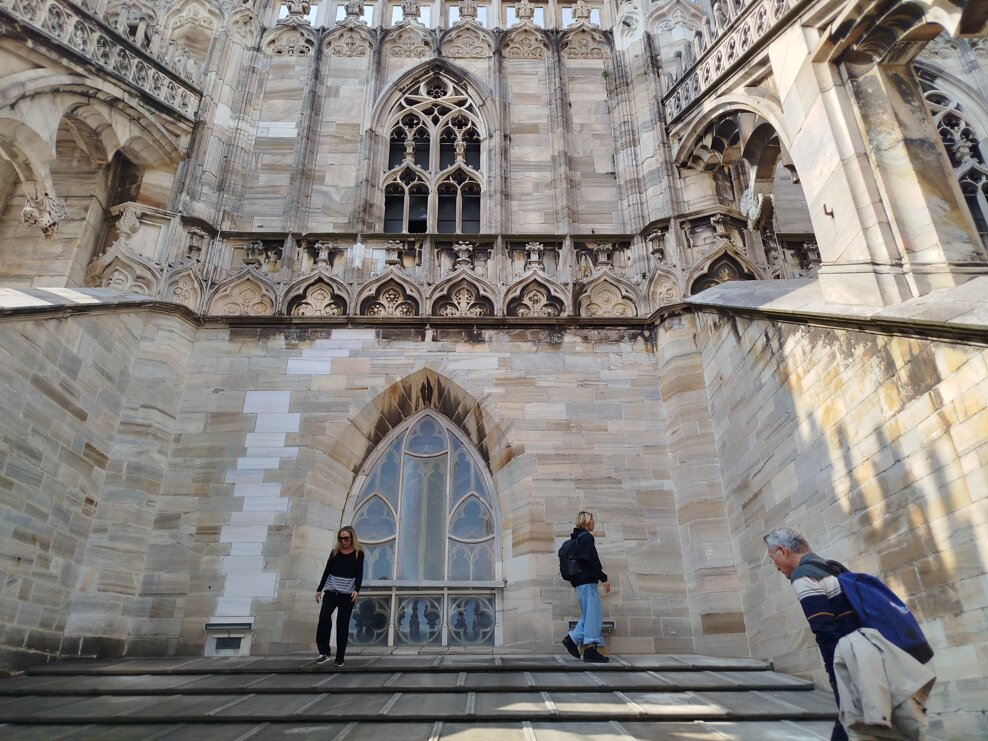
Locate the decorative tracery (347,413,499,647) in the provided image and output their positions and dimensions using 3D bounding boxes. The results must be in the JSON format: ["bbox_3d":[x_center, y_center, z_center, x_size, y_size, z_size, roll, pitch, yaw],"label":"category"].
[{"bbox_3d":[-0.985,2.107,9.677,2.160,3.310,0.220,0,-26,-1],"label":"decorative tracery"}]

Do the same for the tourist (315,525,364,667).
[{"bbox_3d":[-1.842,2.619,8.107,0.500,1.574,0.400,-3,-26,4],"label":"tourist"}]

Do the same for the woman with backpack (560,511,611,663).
[{"bbox_3d":[1.099,2.594,8.361,0.620,1.767,0.500,7,-27,-14],"label":"woman with backpack"}]

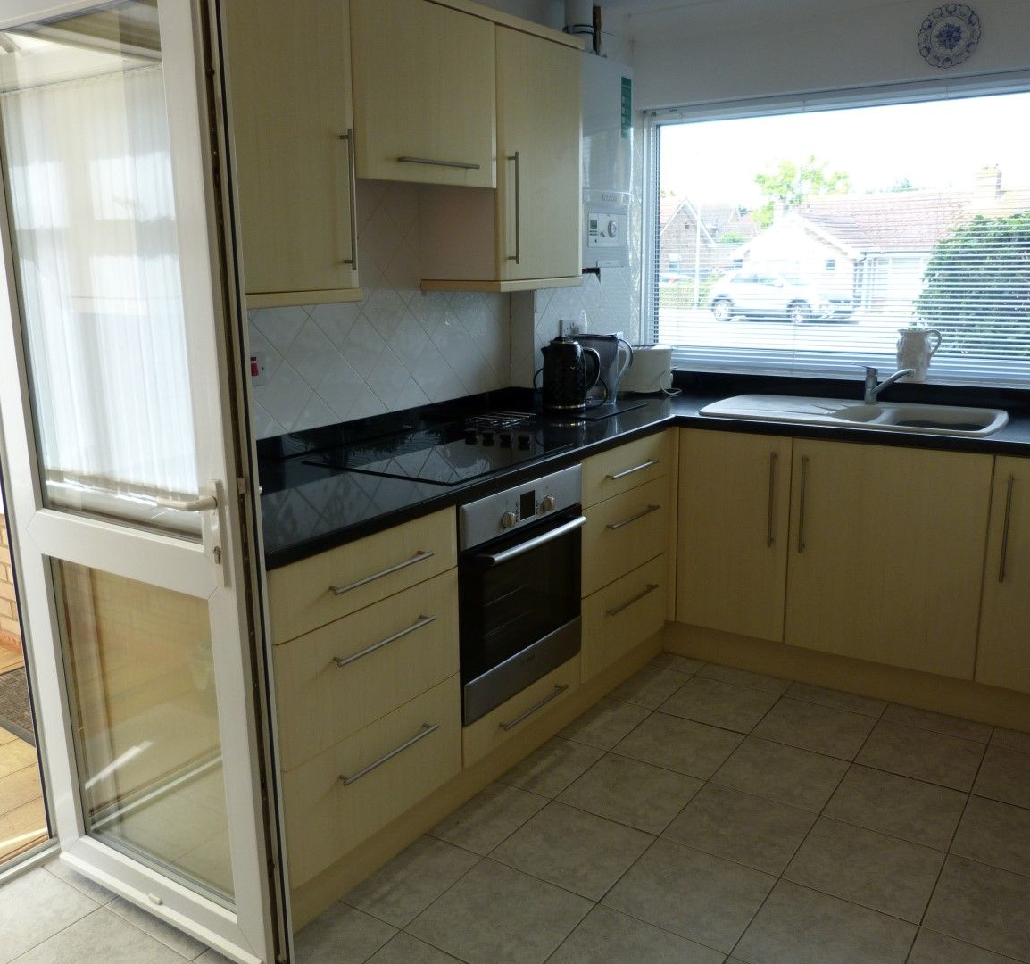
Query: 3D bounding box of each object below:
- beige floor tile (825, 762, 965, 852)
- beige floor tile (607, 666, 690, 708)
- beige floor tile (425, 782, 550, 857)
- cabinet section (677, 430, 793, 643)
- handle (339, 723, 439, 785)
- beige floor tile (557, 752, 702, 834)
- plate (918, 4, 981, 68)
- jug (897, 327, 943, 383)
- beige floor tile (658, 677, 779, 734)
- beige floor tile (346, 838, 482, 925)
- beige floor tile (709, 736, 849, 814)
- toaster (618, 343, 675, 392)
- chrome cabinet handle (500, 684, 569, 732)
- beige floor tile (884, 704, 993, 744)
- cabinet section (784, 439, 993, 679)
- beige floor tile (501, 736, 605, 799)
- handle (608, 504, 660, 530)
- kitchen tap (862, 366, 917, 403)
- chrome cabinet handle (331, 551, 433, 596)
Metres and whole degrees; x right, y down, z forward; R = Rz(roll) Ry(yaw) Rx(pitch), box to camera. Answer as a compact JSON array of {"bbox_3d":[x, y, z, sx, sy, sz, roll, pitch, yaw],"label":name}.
[{"bbox_3d":[1.034,0.879,2.523,0.314,0.010,0.314,7,15,34],"label":"beige floor tile"},{"bbox_3d":[0.472,0.716,3.231,0.191,0.010,0.310,7,15,34],"label":"beige floor tile"},{"bbox_3d":[-0.059,0.908,2.507,0.186,0.010,0.314,7,15,34],"label":"beige floor tile"},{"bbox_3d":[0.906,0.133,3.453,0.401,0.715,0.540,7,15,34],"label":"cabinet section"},{"bbox_3d":[-0.286,0.625,2.150,0.036,0.012,0.322,7,15,34],"label":"handle"},{"bbox_3d":[0.329,0.869,2.604,0.313,0.010,0.313,7,15,34],"label":"beige floor tile"},{"bbox_3d":[1.450,-1.487,3.095,0.196,0.197,0.022,7,15,34],"label":"plate"},{"bbox_3d":[1.480,-0.468,3.420,0.165,0.197,0.125,5,14,26],"label":"jug"},{"bbox_3d":[0.681,0.742,3.090,0.310,0.010,0.310,7,15,34],"label":"beige floor tile"},{"bbox_3d":[-0.238,0.954,2.219,0.191,0.010,0.310,7,15,34],"label":"beige floor tile"},{"bbox_3d":[0.762,0.835,2.663,0.310,0.010,0.310,7,15,34],"label":"beige floor tile"},{"bbox_3d":[0.515,-0.453,3.834,0.255,0.190,0.165,3,13,20],"label":"toaster"},{"bbox_3d":[0.059,0.644,2.666,0.036,0.012,0.326,7,15,34],"label":"chrome cabinet handle"},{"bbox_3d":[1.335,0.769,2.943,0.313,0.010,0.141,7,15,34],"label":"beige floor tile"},{"bbox_3d":[1.317,0.185,3.174,0.595,0.715,0.540,7,15,34],"label":"cabinet section"},{"bbox_3d":[0.120,0.848,2.762,0.186,0.010,0.314,7,15,34],"label":"beige floor tile"},{"bbox_3d":[0.387,0.114,3.029,0.035,0.012,0.334,7,15,34],"label":"handle"},{"bbox_3d":[1.347,-0.343,3.351,0.050,0.140,0.218,-8,14,-30],"label":"kitchen tap"},{"bbox_3d":[-0.290,0.200,2.064,0.036,0.012,0.320,7,15,34],"label":"chrome cabinet handle"}]

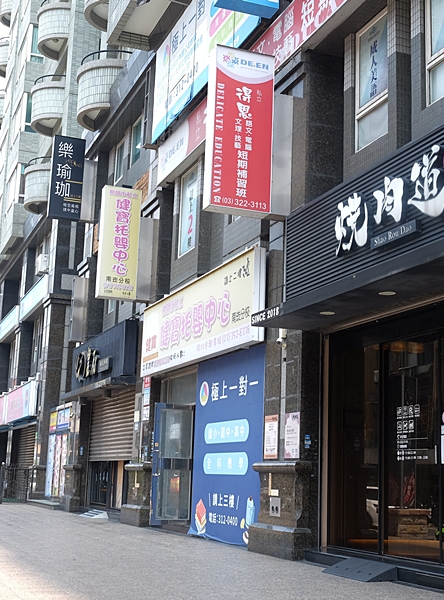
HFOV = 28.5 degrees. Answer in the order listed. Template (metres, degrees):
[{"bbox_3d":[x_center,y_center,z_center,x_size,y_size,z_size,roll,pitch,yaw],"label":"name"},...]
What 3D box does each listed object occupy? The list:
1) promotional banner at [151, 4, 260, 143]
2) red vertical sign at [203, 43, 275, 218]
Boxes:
[{"bbox_3d":[-0.402,-4.924,16.608,0.132,2.150,5.639,7,-13,-21],"label":"promotional banner"},{"bbox_3d":[0.249,-2.390,12.486,0.903,2.374,0.336,7,-13,-21],"label":"red vertical sign"}]

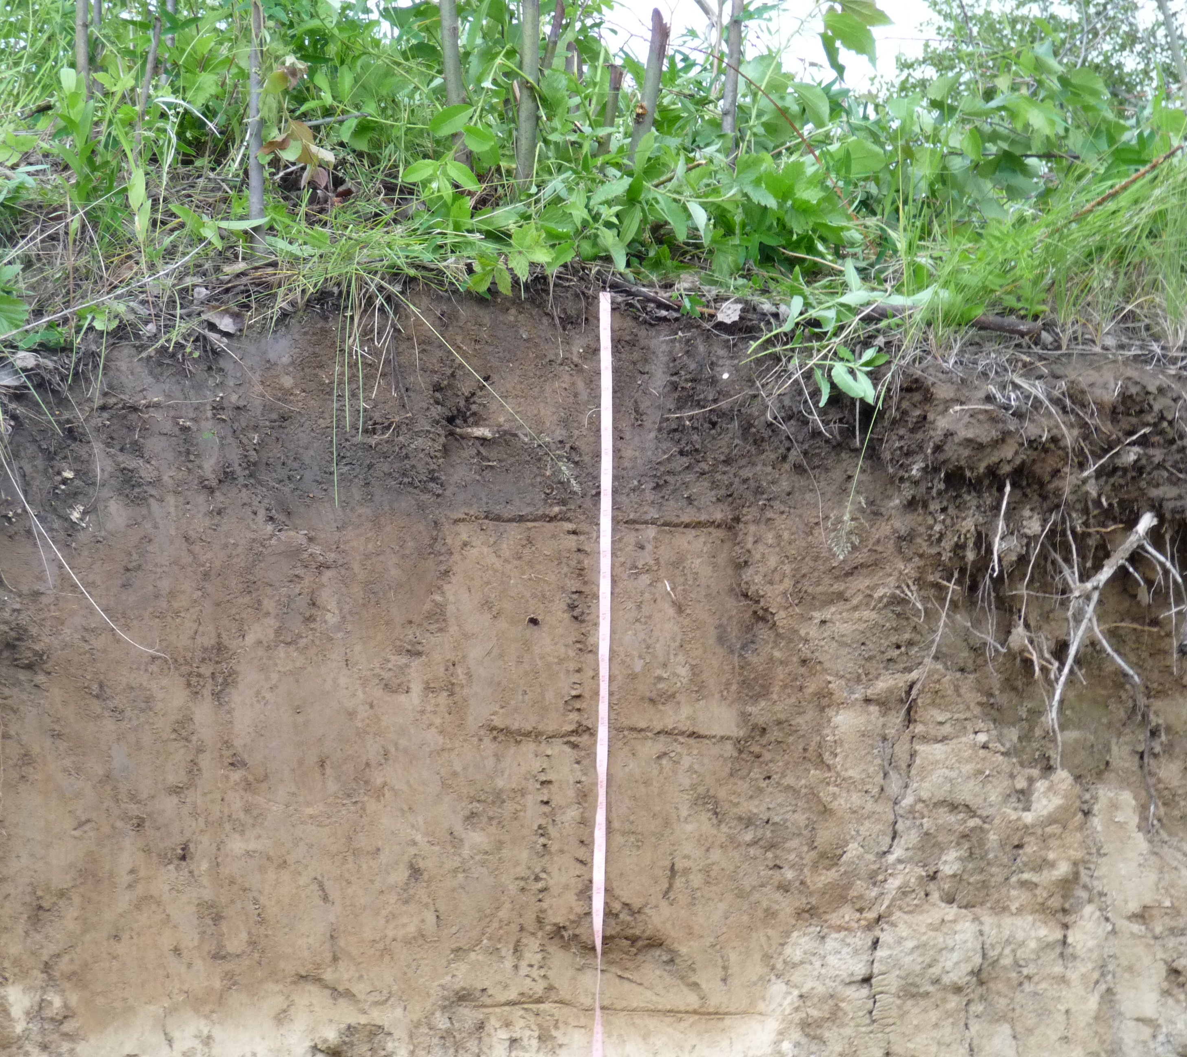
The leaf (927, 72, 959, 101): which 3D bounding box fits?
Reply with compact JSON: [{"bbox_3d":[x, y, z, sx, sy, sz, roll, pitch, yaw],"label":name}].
[{"bbox_3d":[0.448,-0.565,7.350,0.051,0.030,0.018,-44,0,0],"label":"leaf"}]

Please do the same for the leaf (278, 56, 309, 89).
[{"bbox_3d":[-0.368,-0.557,7.020,0.039,0.039,0.026,0,0,0],"label":"leaf"}]

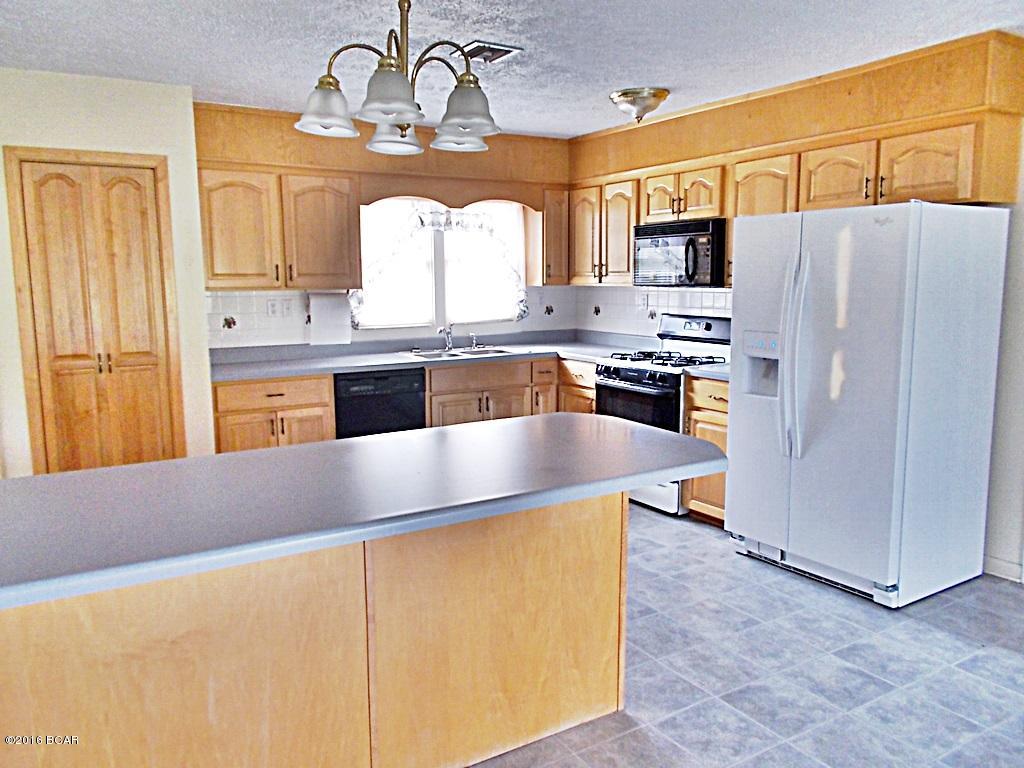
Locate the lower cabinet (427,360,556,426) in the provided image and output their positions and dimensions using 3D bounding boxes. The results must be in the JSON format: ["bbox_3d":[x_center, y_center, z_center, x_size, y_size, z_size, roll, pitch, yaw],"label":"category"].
[{"bbox_3d":[-0.272,0.242,5.570,1.040,0.866,0.620,-5,9,-31],"label":"lower cabinet"}]

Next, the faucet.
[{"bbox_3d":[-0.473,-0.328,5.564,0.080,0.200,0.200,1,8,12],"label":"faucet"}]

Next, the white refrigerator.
[{"bbox_3d":[1.688,0.046,3.816,0.790,1.754,0.940,-5,9,-31],"label":"white refrigerator"}]

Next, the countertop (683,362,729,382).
[{"bbox_3d":[1.387,-0.064,4.455,0.650,0.040,0.469,-5,9,-31],"label":"countertop"}]

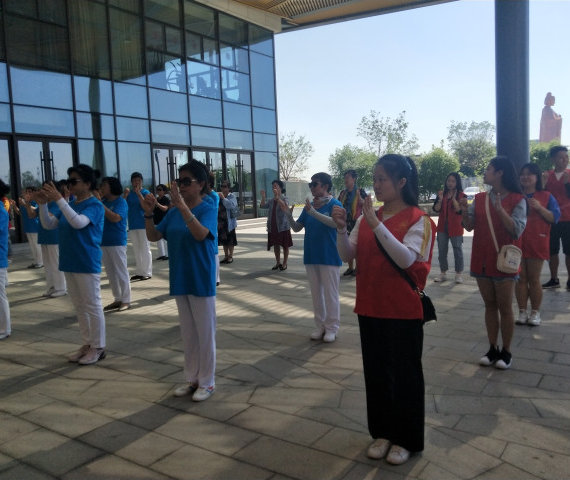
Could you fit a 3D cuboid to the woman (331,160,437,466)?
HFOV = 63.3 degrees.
[{"bbox_3d":[0.525,0.370,2.390,0.440,1.610,0.500,-7,8,-42],"label":"woman"}]

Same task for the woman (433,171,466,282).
[{"bbox_3d":[2.420,-0.180,6.830,0.500,1.600,0.420,1,7,20],"label":"woman"}]

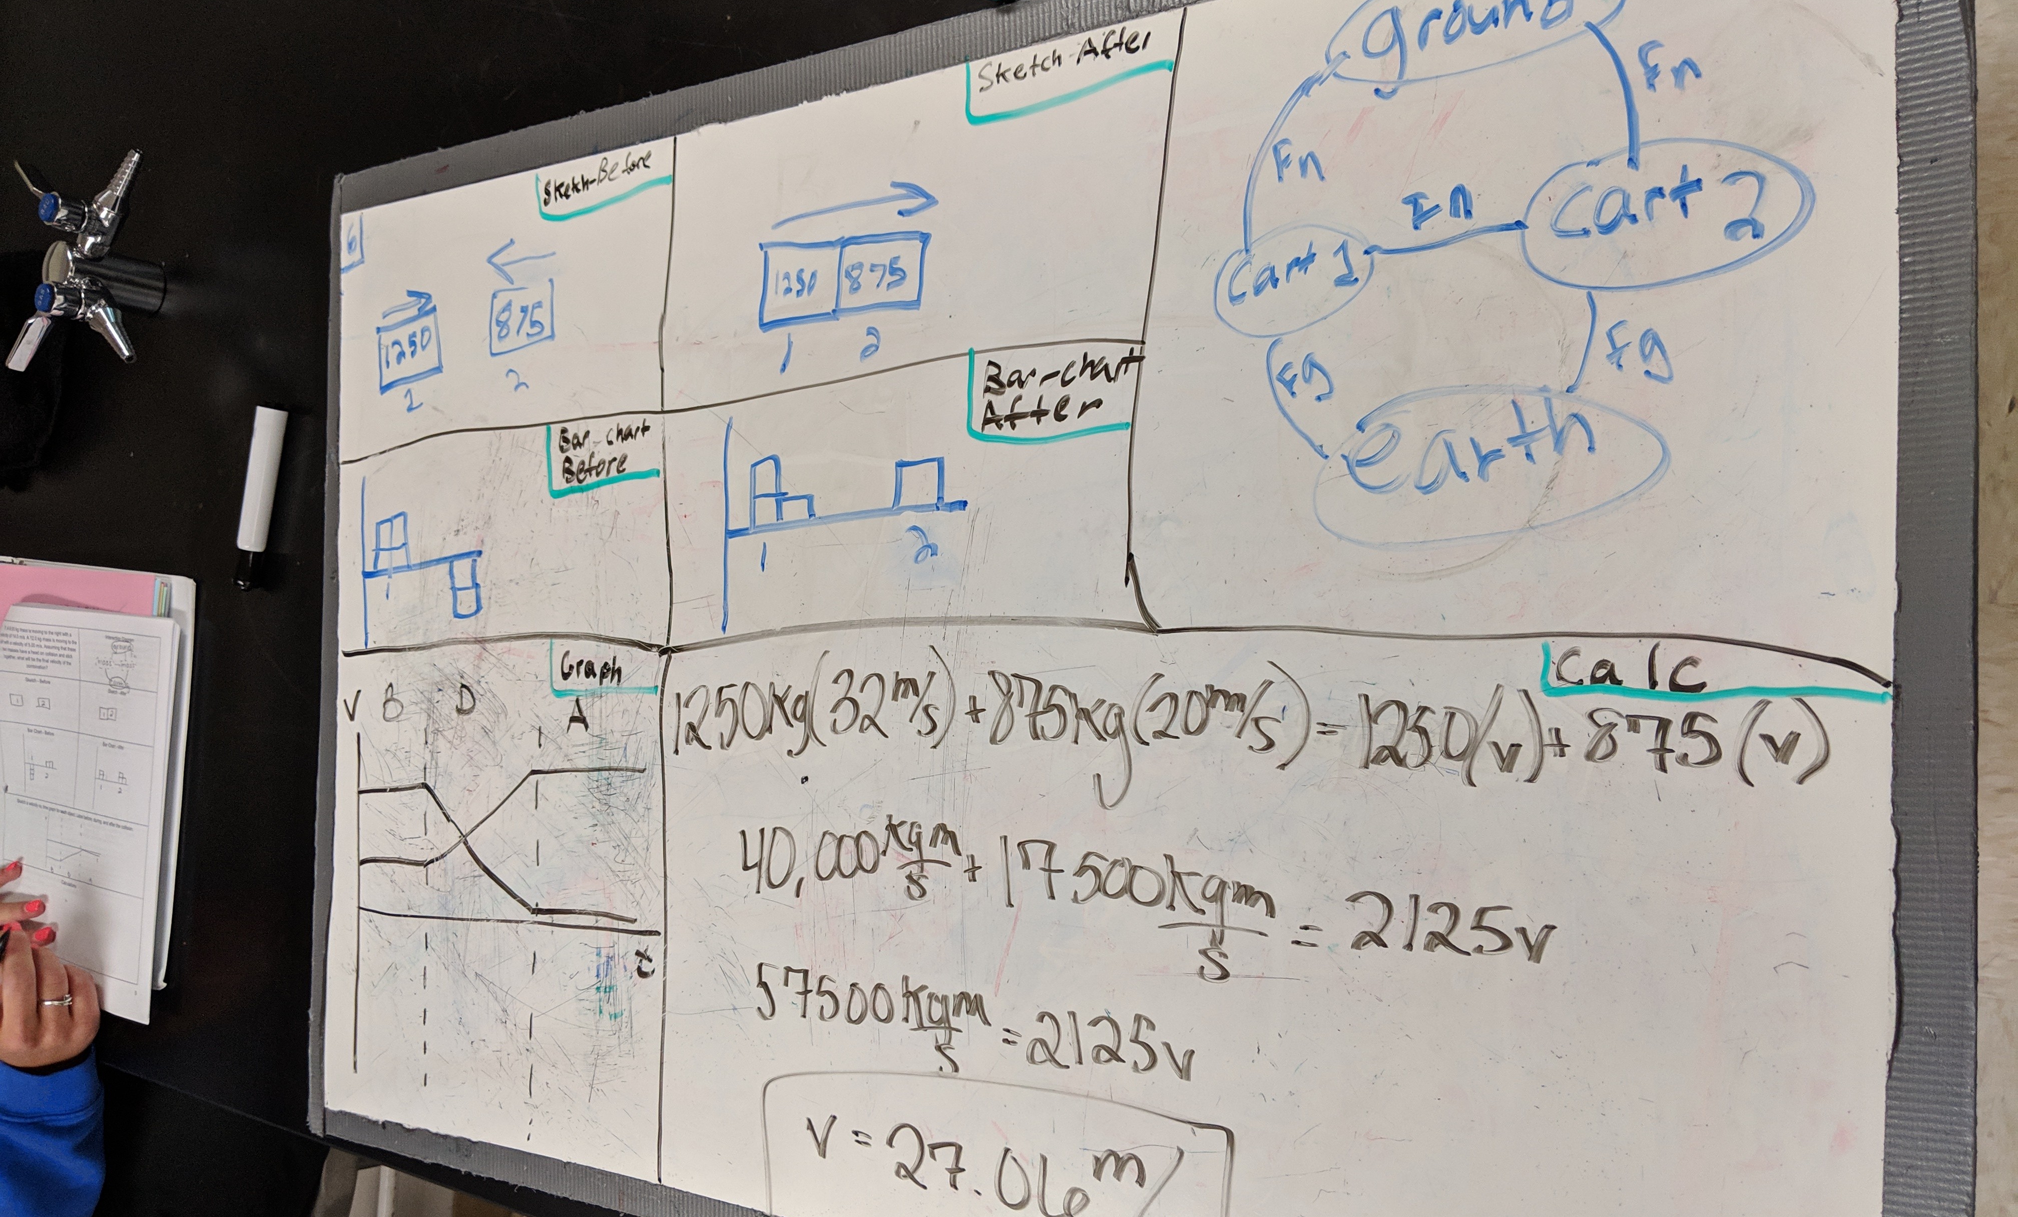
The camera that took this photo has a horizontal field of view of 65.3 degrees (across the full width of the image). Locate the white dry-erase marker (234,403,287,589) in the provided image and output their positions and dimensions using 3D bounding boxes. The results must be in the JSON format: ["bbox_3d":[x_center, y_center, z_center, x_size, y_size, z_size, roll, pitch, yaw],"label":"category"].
[{"bbox_3d":[-0.497,-0.074,1.045,0.018,0.018,0.122,13,95,32],"label":"white dry-erase marker"}]

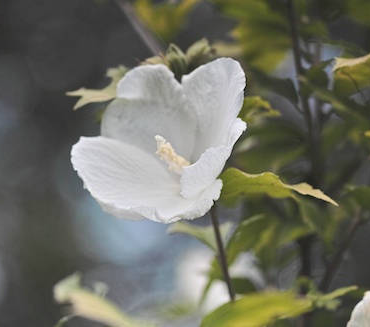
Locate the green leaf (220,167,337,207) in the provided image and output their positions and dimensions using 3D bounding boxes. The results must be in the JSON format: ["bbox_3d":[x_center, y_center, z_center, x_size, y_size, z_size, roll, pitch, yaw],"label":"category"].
[{"bbox_3d":[0.044,0.012,1.030,0.060,0.019,0.030,9,8,6],"label":"green leaf"}]

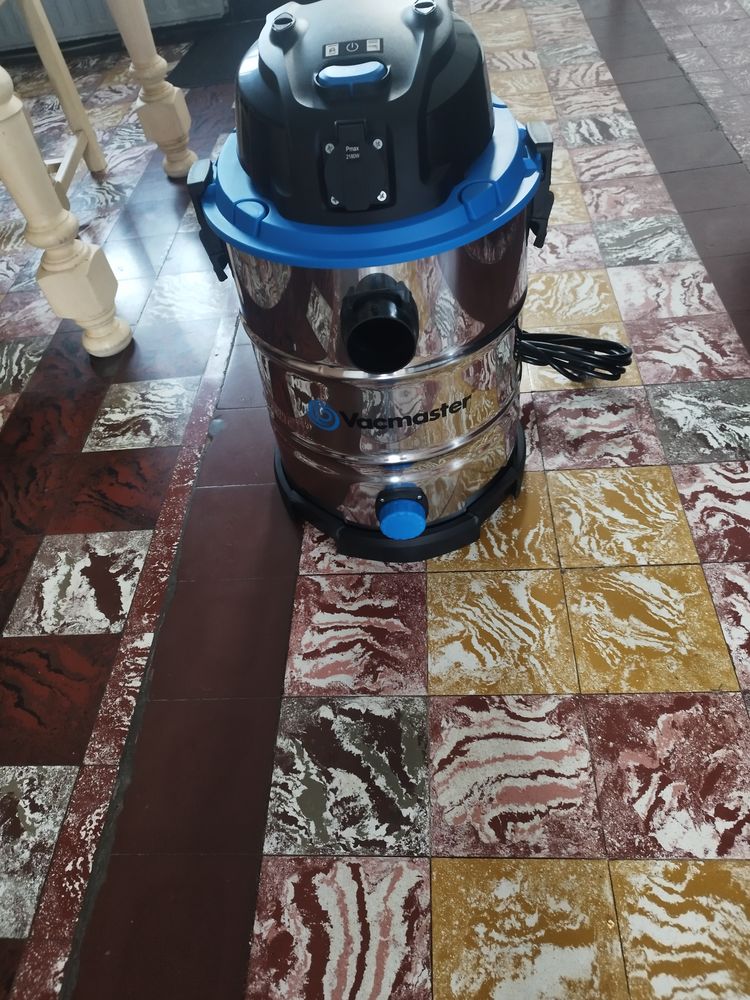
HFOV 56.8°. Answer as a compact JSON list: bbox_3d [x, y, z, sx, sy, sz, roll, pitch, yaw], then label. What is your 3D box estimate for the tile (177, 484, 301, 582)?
[{"bbox_3d":[-0.213,0.053,1.168,0.200,0.012,0.200,-2,49,7],"label":"tile"}]

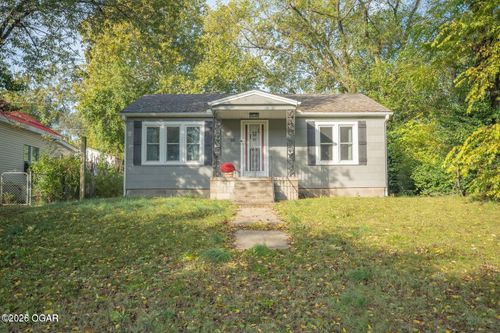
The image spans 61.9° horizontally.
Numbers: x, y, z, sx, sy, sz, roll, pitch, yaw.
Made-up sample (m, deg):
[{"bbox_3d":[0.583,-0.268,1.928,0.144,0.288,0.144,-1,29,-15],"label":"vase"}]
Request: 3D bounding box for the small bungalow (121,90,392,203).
[{"bbox_3d":[0.200,-1.050,18.850,10.400,4.850,9.400,0,-3,-1],"label":"small bungalow"}]

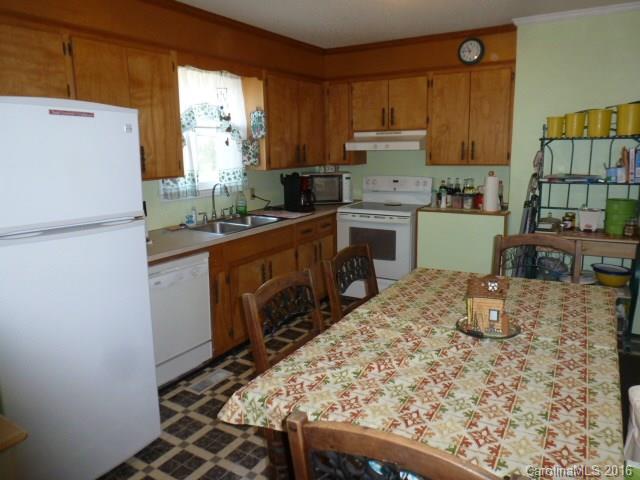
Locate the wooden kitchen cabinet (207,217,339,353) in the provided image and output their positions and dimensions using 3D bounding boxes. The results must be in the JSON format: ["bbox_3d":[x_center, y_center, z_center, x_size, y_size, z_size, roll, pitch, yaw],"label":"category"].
[{"bbox_3d":[-0.555,0.287,3.958,0.620,0.890,1.761,6,14,31],"label":"wooden kitchen cabinet"}]

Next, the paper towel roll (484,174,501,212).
[{"bbox_3d":[1.468,-0.390,3.789,0.132,0.310,0.132,6,14,32],"label":"paper towel roll"}]

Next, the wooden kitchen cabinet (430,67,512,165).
[{"bbox_3d":[1.390,-1.113,4.081,0.738,0.835,0.337,6,14,31],"label":"wooden kitchen cabinet"}]

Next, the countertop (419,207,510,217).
[{"bbox_3d":[1.351,-0.281,4.084,0.780,0.040,0.560,6,14,32],"label":"countertop"}]

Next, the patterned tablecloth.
[{"bbox_3d":[0.638,0.446,1.930,1.130,0.140,1.840,6,14,30],"label":"patterned tablecloth"}]

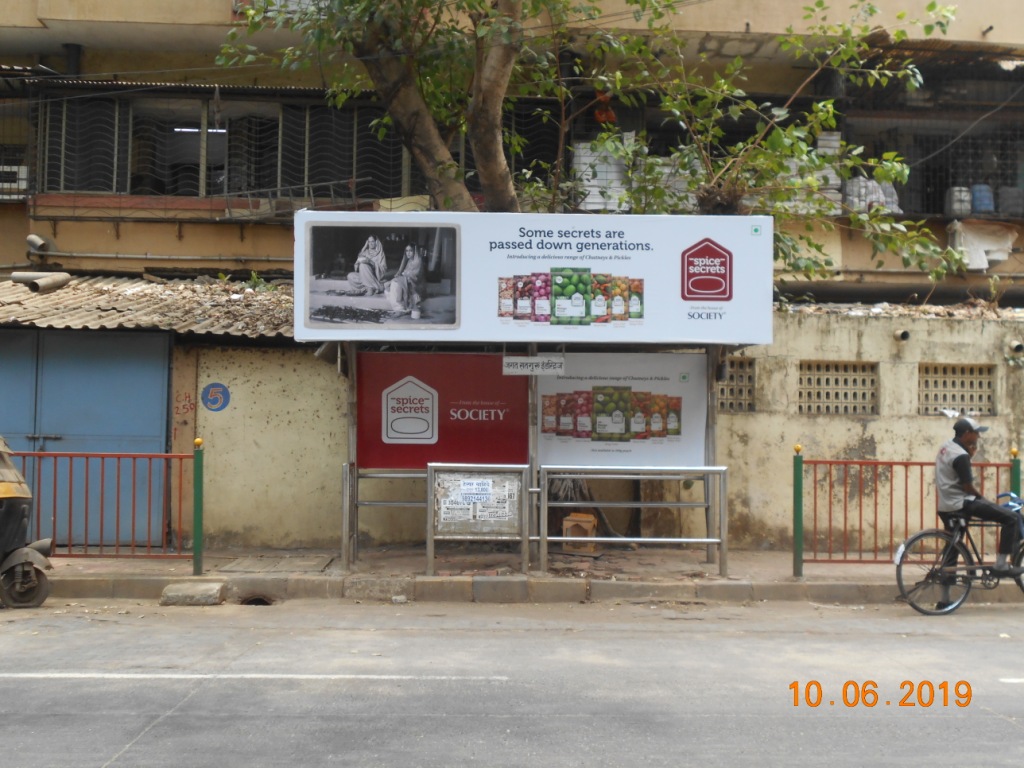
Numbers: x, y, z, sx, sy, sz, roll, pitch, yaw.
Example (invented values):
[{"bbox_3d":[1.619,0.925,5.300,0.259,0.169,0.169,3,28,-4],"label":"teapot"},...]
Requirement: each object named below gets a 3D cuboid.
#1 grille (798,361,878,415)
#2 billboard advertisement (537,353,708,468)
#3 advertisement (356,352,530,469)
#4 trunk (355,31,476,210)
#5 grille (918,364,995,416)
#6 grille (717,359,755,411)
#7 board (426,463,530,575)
[{"bbox_3d":[3.770,0.040,13.320,0.922,0.623,0.120,1,-2,-2],"label":"grille"},{"bbox_3d":[1.170,0.281,12.220,1.822,1.229,0.070,1,-2,0],"label":"billboard advertisement"},{"bbox_3d":[-0.726,0.281,12.220,1.832,1.229,0.070,1,-2,0],"label":"advertisement"},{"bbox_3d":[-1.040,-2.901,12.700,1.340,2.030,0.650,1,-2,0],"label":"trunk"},{"bbox_3d":[5.170,0.076,13.420,0.899,0.611,0.120,1,-2,-2],"label":"grille"},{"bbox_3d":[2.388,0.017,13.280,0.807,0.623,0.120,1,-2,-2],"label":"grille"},{"bbox_3d":[-0.331,1.334,11.400,1.018,1.107,0.070,1,-2,0],"label":"board"}]

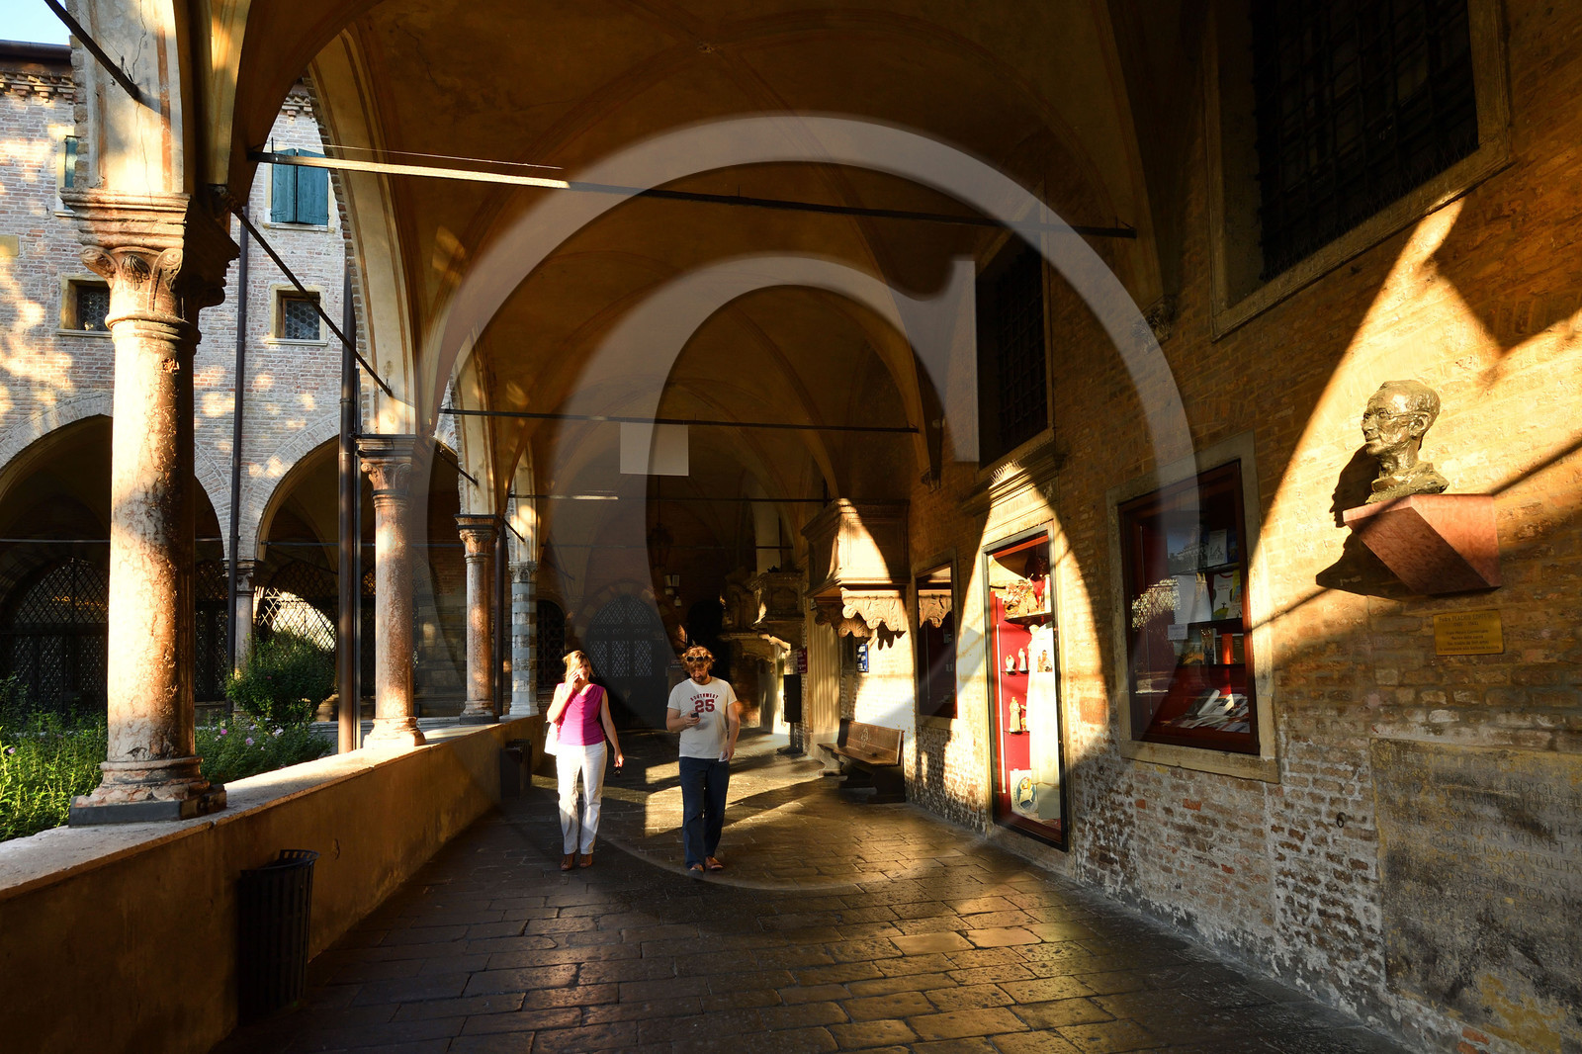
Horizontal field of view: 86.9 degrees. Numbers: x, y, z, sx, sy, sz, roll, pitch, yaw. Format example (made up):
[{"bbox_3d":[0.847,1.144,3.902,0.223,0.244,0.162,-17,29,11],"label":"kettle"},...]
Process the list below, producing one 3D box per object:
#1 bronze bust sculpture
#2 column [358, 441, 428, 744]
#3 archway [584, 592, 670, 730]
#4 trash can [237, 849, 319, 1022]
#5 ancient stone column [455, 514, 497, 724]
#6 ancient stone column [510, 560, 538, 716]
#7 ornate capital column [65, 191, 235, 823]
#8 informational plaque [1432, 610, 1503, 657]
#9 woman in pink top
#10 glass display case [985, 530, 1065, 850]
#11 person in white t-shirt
[{"bbox_3d":[2.221,-0.292,3.041,0.250,0.430,0.240,-1,-6,1],"label":"bronze bust sculpture"},{"bbox_3d":[-3.253,0.503,6.820,0.400,2.520,0.400,0,-6,-9],"label":"column"},{"bbox_3d":[-4.290,3.494,22.000,2.220,3.550,0.400,0,-6,-9],"label":"archway"},{"bbox_3d":[-2.404,1.932,3.998,0.250,0.680,0.440,0,-6,-11],"label":"trash can"},{"bbox_3d":[-3.723,1.073,9.900,0.400,2.460,0.400,0,-6,-9],"label":"ancient stone column"},{"bbox_3d":[-4.153,1.714,13.000,0.390,2.450,0.390,0,-6,-9],"label":"ancient stone column"},{"bbox_3d":[-2.897,-0.057,3.796,0.490,2.720,0.490,0,-6,-11],"label":"ornate capital column"},{"bbox_3d":[2.441,0.385,3.019,0.012,0.150,0.240,0,-6,-11],"label":"informational plaque"},{"bbox_3d":[-1.582,1.748,6.420,0.570,1.650,0.370,1,-6,-13],"label":"woman in pink top"},{"bbox_3d":[1.990,1.345,7.200,0.220,2.530,1.270,0,-6,-9],"label":"glass display case"},{"bbox_3d":[-0.675,1.720,6.330,0.550,1.720,0.420,0,-6,-8],"label":"person in white t-shirt"}]

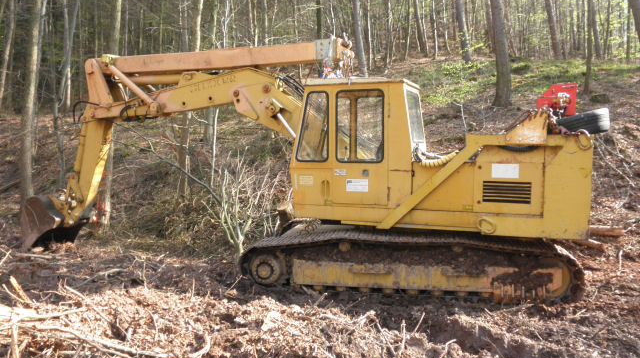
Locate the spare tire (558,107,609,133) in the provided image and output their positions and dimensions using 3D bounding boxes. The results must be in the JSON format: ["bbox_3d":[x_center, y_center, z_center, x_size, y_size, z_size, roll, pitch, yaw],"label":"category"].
[{"bbox_3d":[3.353,-0.746,6.600,0.650,0.230,0.650,-9,3,20],"label":"spare tire"}]

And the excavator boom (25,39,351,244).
[{"bbox_3d":[-2.501,-0.405,9.192,6.650,3.650,1.050,1,4,19],"label":"excavator boom"}]

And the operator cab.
[{"bbox_3d":[0.588,-0.402,7.366,1.650,1.850,1.120,1,4,19],"label":"operator cab"}]

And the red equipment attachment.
[{"bbox_3d":[3.244,-1.035,7.100,0.550,0.550,0.400,1,4,19],"label":"red equipment attachment"}]

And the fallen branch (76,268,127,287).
[{"bbox_3d":[-2.997,1.358,7.100,0.680,0.140,0.160,-2,3,-38],"label":"fallen branch"}]

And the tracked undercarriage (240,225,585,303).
[{"bbox_3d":[1.293,1.116,7.953,4.350,0.800,2.600,1,3,10],"label":"tracked undercarriage"}]

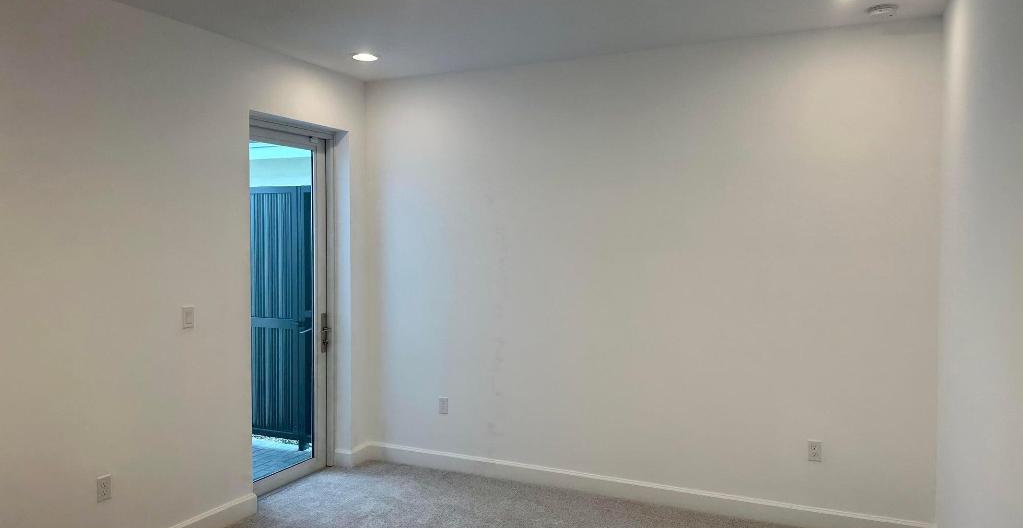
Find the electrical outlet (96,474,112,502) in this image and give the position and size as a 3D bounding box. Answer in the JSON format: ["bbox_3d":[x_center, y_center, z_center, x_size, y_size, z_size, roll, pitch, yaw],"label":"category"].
[{"bbox_3d":[-1.917,1.061,3.349,0.010,0.116,0.071,1,2,25],"label":"electrical outlet"}]

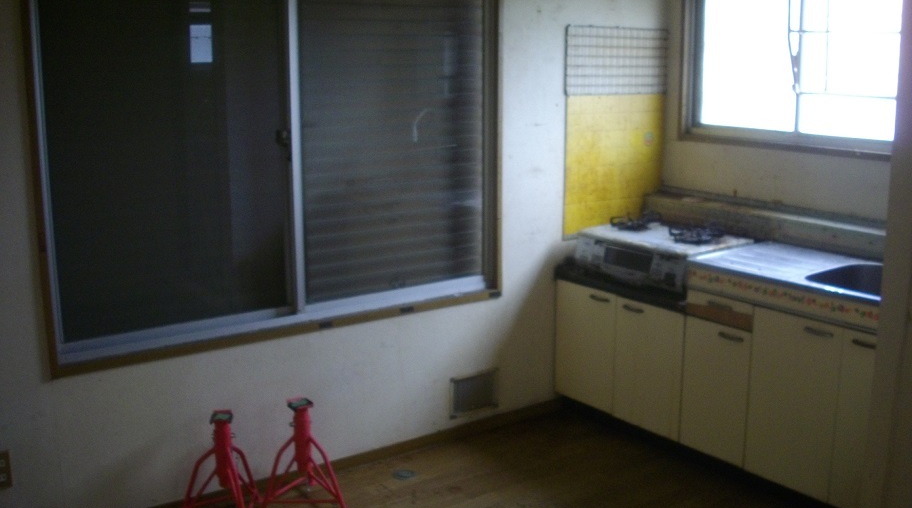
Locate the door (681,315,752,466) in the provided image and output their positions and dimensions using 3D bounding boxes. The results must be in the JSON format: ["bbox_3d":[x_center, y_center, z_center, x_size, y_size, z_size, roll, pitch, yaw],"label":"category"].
[{"bbox_3d":[0.973,0.506,3.648,0.022,0.514,0.297,-9,15,-36],"label":"door"}]

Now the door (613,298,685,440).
[{"bbox_3d":[0.775,0.452,3.906,0.022,0.514,0.351,-9,15,-36],"label":"door"}]

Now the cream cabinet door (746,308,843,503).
[{"bbox_3d":[1.168,0.513,3.385,0.022,0.610,0.338,-9,15,-36],"label":"cream cabinet door"}]

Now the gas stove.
[{"bbox_3d":[0.850,-0.009,3.912,0.475,0.182,0.595,-9,14,-35],"label":"gas stove"}]

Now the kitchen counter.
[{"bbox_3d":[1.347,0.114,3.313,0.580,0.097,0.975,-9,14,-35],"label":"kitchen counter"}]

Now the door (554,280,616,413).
[{"bbox_3d":[0.562,0.394,4.183,0.022,0.514,0.338,-9,15,-36],"label":"door"}]

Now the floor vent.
[{"bbox_3d":[0.083,0.567,3.945,0.238,0.167,0.022,-9,14,-35],"label":"floor vent"}]

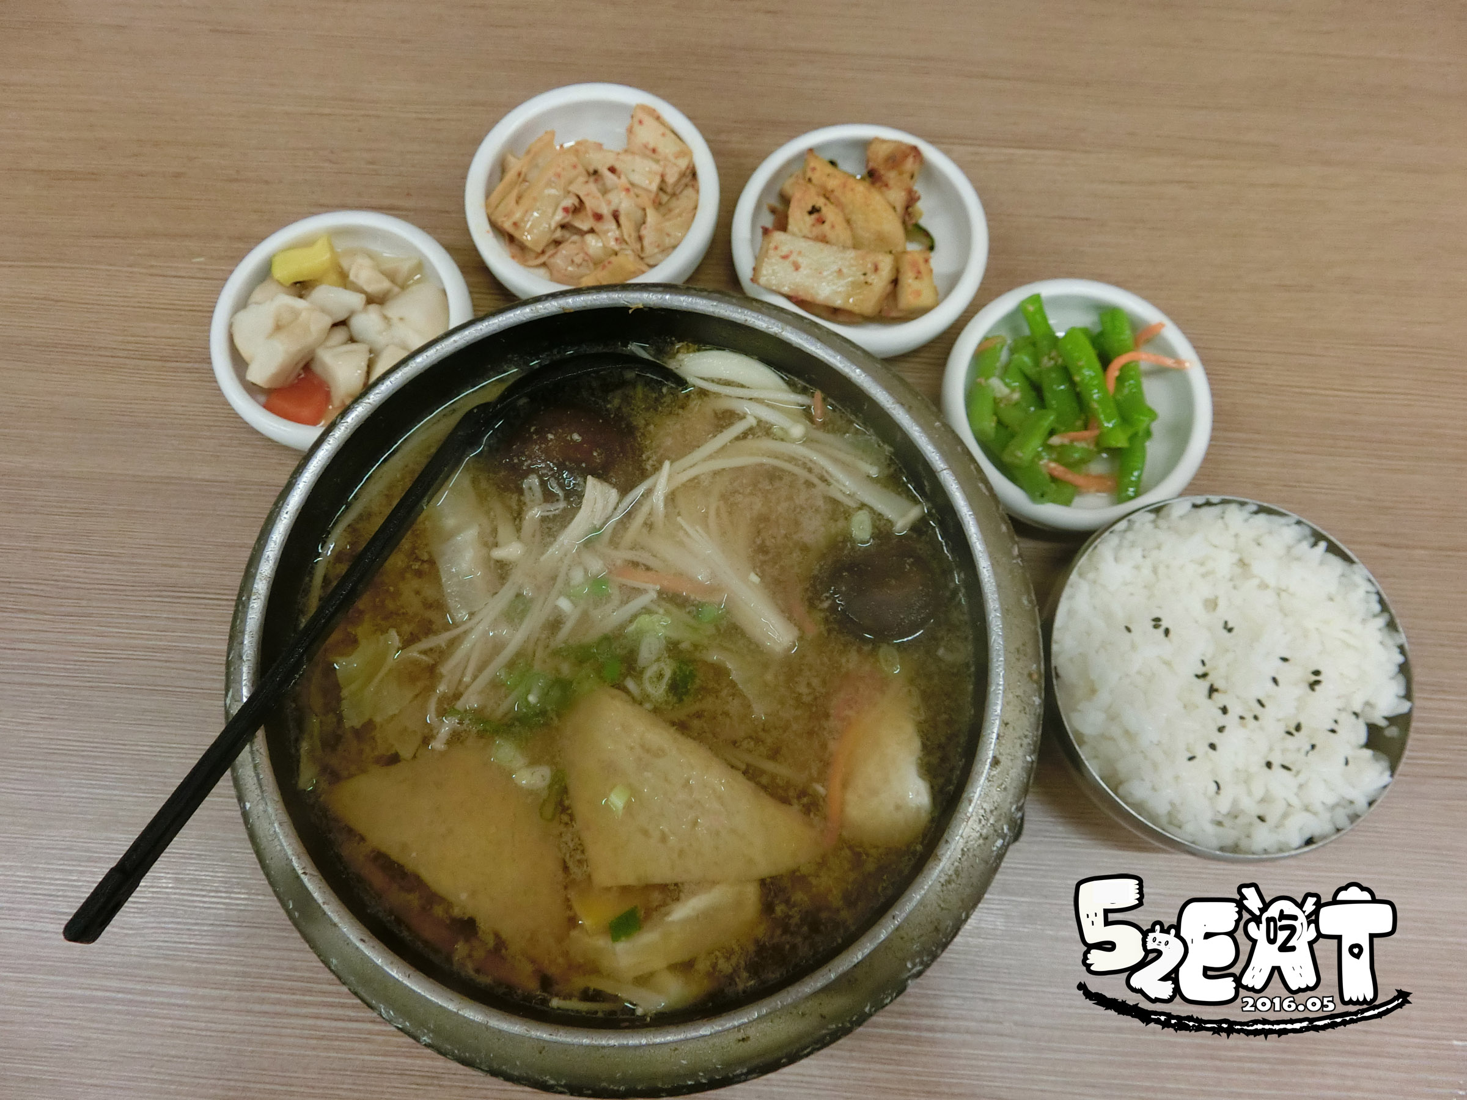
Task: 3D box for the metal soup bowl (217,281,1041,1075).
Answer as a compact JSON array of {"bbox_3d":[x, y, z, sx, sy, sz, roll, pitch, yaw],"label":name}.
[{"bbox_3d":[-0.028,0.034,0.333,0.238,0.085,0.238,0,75,0],"label":"metal soup bowl"}]

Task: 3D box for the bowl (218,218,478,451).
[{"bbox_3d":[-0.141,-0.077,0.395,0.095,0.031,0.095,0,75,0],"label":"bowl"}]

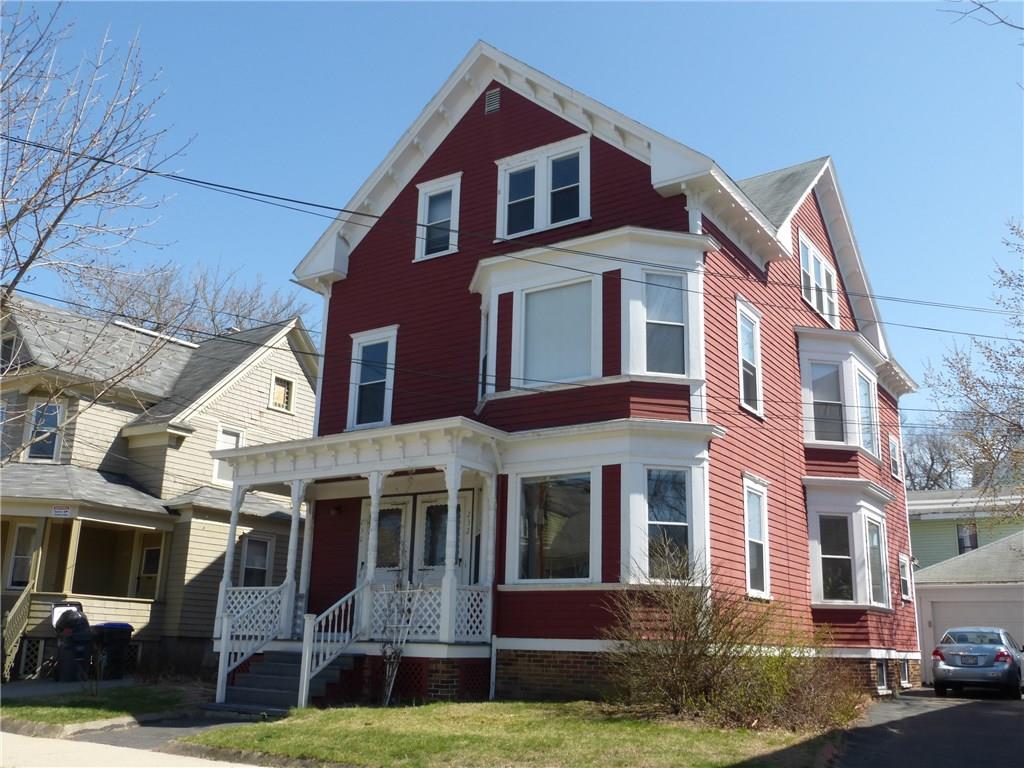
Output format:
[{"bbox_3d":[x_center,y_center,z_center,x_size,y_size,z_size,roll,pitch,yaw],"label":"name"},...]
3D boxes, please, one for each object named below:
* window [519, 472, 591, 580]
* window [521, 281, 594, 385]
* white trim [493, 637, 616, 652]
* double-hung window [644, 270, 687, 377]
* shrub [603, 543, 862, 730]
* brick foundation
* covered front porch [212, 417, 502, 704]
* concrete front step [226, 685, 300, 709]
[{"bbox_3d":[0.564,1.943,12.542,1.203,1.468,0.120,-9,-18,34],"label":"window"},{"bbox_3d":[0.736,-0.810,14.533,1.264,1.591,0.117,-9,-19,33],"label":"window"},{"bbox_3d":[0.604,3.759,13.197,2.024,0.164,0.070,-9,-19,33],"label":"white trim"},{"bbox_3d":[2.335,-0.926,13.932,0.658,1.645,0.117,5,-16,-10],"label":"double-hung window"},{"bbox_3d":[2.926,3.334,12.283,2.457,2.059,3.276,-9,-19,33],"label":"shrub"},{"bbox_3d":[0.678,4.185,13.177,2.059,0.661,0.234,-9,-19,33],"label":"brick foundation"},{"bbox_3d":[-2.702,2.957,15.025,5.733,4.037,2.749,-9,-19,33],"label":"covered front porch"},{"bbox_3d":[-3.497,4.496,13.127,1.498,0.175,0.339,-9,-19,33],"label":"concrete front step"}]

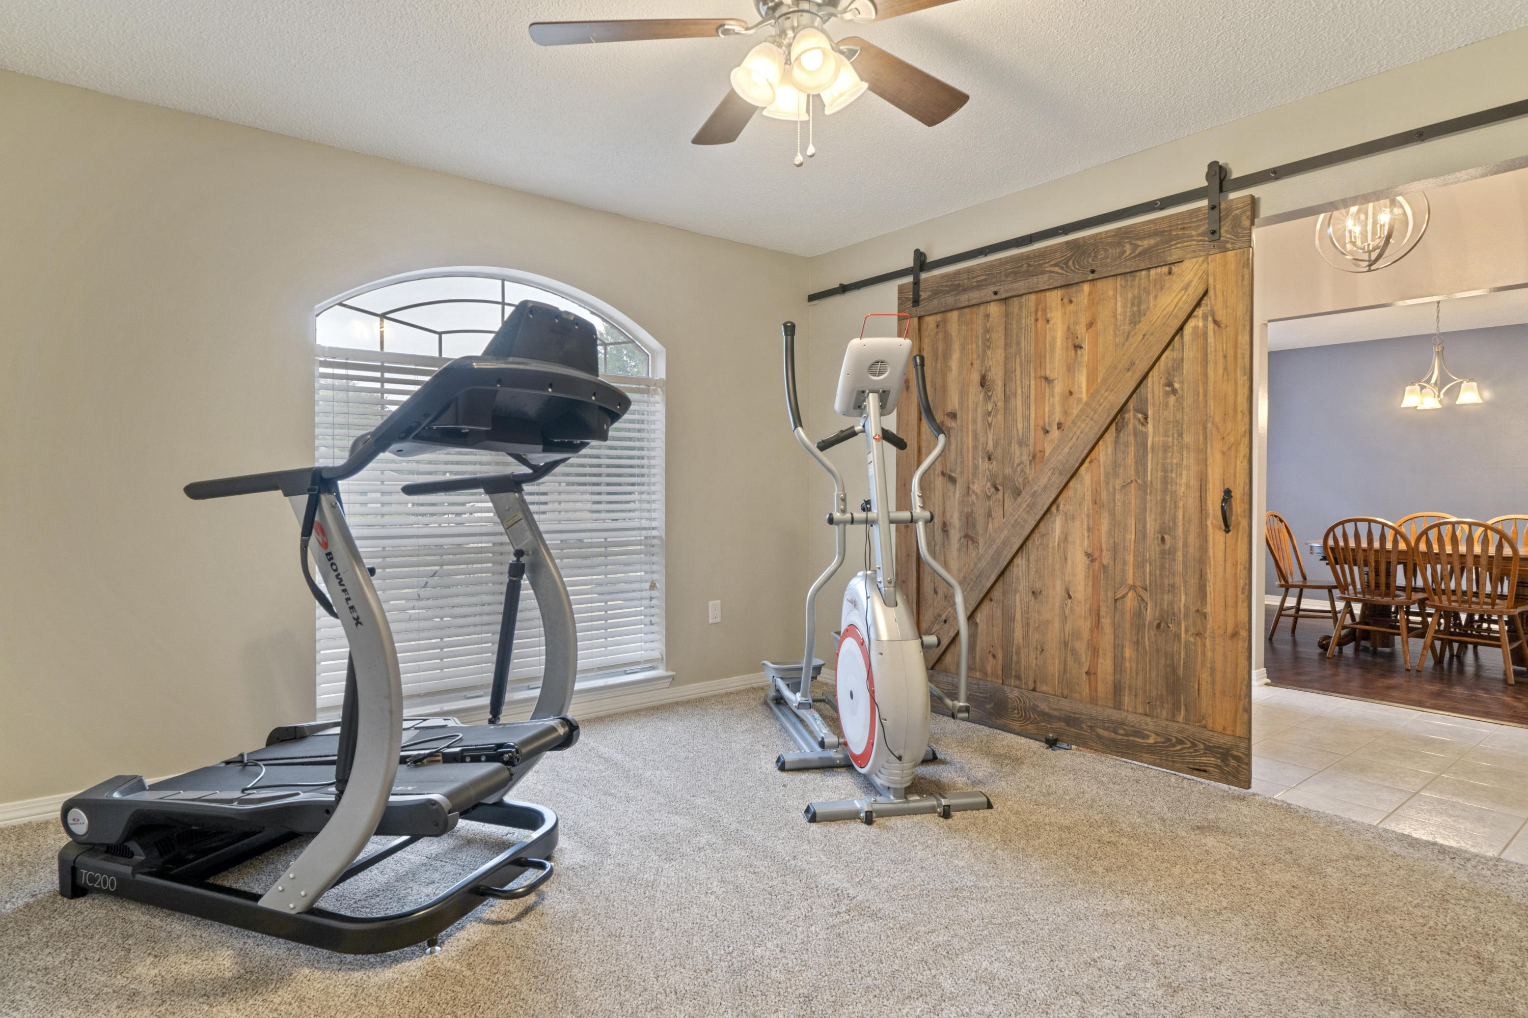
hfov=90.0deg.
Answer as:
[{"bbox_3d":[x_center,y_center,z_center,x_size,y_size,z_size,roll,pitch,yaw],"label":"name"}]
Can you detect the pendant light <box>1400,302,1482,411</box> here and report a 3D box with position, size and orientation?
[{"bbox_3d":[4.485,-1.050,5.066,0.450,0.800,0.450,-1,2,-43],"label":"pendant light"}]

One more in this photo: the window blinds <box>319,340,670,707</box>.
[{"bbox_3d":[-1.129,0.070,3.433,1.530,1.420,0.070,-1,1,-37],"label":"window blinds"}]

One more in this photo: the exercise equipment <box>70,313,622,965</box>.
[{"bbox_3d":[-1.137,0.267,2.134,1.320,1.520,0.735,0,1,18],"label":"exercise equipment"}]

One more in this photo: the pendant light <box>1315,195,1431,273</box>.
[{"bbox_3d":[2.527,-1.231,3.173,0.410,0.490,0.410,-1,2,-43],"label":"pendant light"}]

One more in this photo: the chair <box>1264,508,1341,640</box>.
[{"bbox_3d":[3.941,0.484,5.446,0.460,0.920,0.530,-1,2,-43],"label":"chair"}]

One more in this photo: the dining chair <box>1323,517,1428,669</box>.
[{"bbox_3d":[3.886,0.496,4.828,0.530,0.920,0.470,-1,1,-36],"label":"dining chair"}]

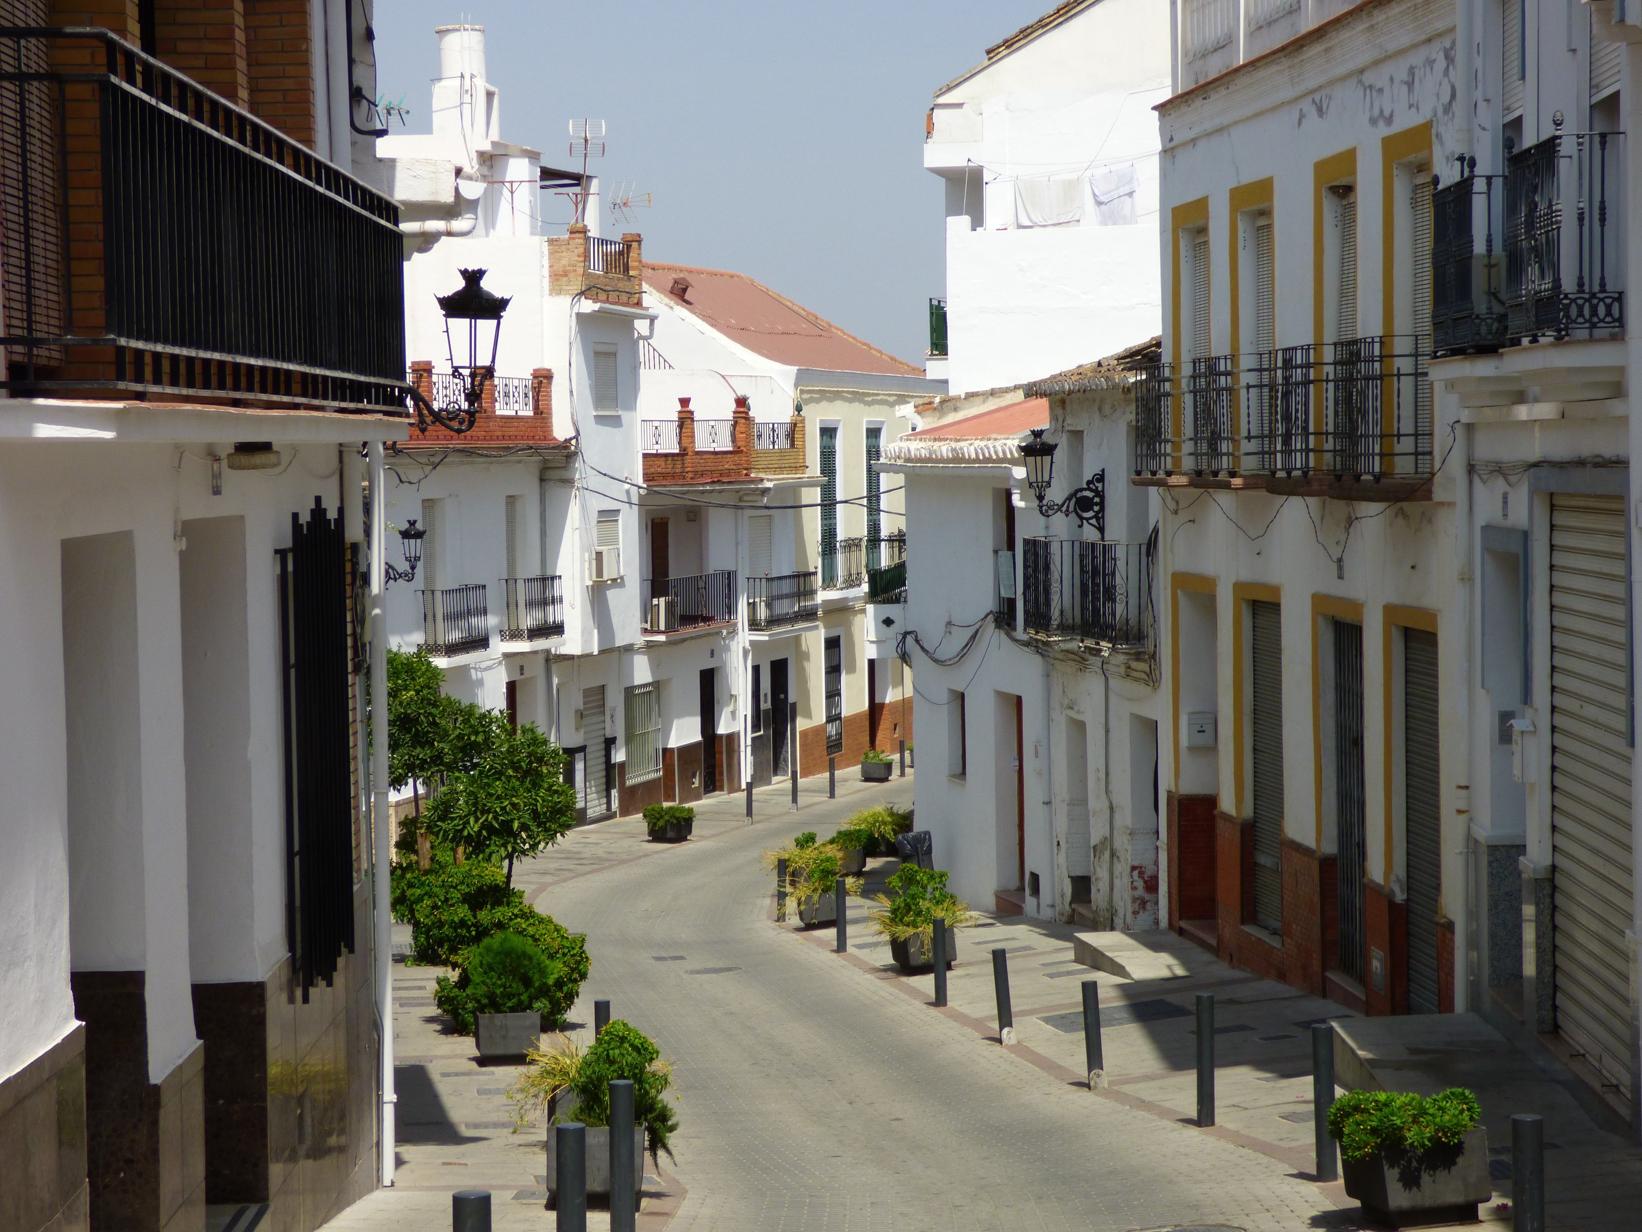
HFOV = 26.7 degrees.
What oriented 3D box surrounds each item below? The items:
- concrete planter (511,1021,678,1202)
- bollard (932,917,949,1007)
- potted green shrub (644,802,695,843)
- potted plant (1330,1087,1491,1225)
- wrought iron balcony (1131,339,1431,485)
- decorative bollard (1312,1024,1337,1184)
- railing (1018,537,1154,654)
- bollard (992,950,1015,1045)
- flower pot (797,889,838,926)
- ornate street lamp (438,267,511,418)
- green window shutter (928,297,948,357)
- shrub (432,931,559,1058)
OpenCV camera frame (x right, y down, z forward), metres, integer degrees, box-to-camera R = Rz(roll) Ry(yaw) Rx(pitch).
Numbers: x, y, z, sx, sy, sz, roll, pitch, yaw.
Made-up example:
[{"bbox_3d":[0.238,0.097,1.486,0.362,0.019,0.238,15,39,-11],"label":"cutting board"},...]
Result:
[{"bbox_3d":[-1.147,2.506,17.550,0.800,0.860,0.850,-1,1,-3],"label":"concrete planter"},{"bbox_3d":[1.026,2.965,29.688,0.100,0.770,0.100,-1,3,-5],"label":"bollard"},{"bbox_3d":[-2.623,3.575,59.753,0.660,0.620,0.780,0,3,20],"label":"potted green shrub"},{"bbox_3d":[2.699,2.423,15.747,0.510,0.540,0.780,-3,-1,-6],"label":"potted plant"},{"bbox_3d":[3.460,-1.580,26.950,0.400,0.950,7.600,-1,3,-7],"label":"wrought iron balcony"},{"bbox_3d":[2.461,2.374,16.893,0.100,0.770,0.100,-1,3,-5],"label":"decorative bollard"},{"bbox_3d":[2.702,-0.264,35.734,0.340,1.040,2.400,-2,3,-19],"label":"railing"},{"bbox_3d":[1.431,2.977,27.100,0.110,0.740,0.110,-5,3,-5],"label":"bollard"},{"bbox_3d":[0.024,3.421,41.024,0.470,0.410,0.720,-1,3,-6],"label":"flower pot"},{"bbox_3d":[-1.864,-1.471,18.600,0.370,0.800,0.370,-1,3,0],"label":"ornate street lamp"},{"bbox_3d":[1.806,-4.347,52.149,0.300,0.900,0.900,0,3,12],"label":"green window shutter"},{"bbox_3d":[-2.469,2.932,26.600,0.900,0.950,0.800,-1,1,-3],"label":"shrub"}]

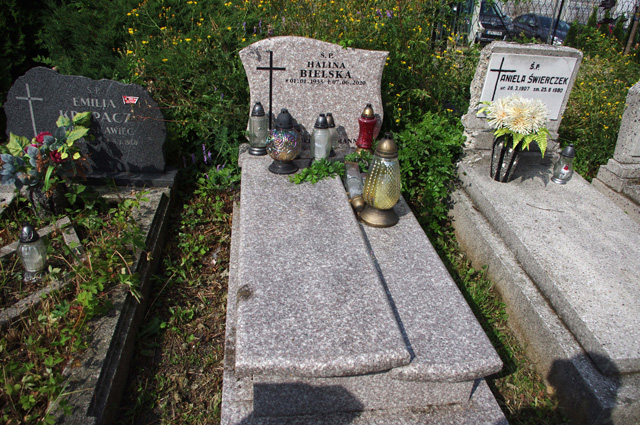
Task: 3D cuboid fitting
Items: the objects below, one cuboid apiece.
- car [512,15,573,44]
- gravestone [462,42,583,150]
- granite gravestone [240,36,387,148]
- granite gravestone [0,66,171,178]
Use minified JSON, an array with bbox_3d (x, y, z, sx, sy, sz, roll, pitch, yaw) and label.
[{"bbox_3d":[9.366,-7.611,20.243,1.674,1.418,4.088,-2,27,-10],"label":"car"},{"bbox_3d":[1.318,-0.771,3.236,0.654,0.675,0.160,1,29,-3],"label":"gravestone"},{"bbox_3d":[-0.042,-0.736,2.990,0.896,0.683,0.090,0,27,-8],"label":"granite gravestone"},{"bbox_3d":[-1.379,-0.542,2.903,0.886,0.652,0.100,0,26,-9],"label":"granite gravestone"}]

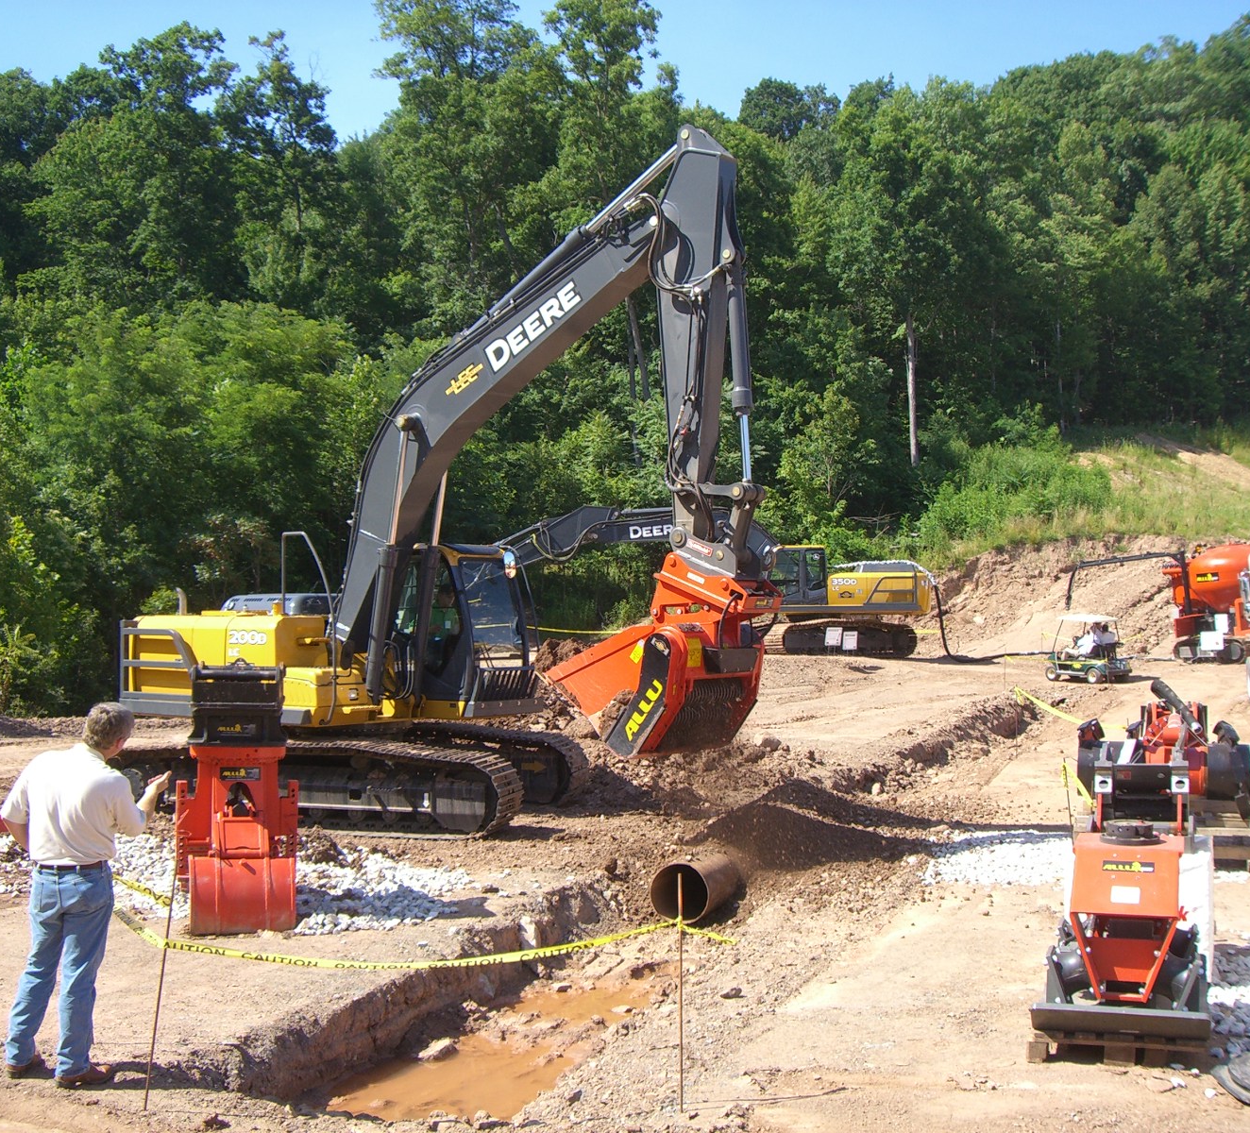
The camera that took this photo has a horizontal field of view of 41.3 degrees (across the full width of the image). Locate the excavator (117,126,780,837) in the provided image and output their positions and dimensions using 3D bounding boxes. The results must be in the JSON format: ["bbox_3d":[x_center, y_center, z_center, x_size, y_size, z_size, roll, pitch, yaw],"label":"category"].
[{"bbox_3d":[-1.906,-0.655,17.277,8.050,6.750,4.200,-1,-2,35],"label":"excavator"}]

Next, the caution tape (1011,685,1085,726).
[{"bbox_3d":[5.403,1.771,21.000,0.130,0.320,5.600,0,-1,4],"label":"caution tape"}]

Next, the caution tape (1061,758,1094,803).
[{"bbox_3d":[3.193,1.511,11.700,0.120,0.320,1.300,0,-1,7],"label":"caution tape"}]

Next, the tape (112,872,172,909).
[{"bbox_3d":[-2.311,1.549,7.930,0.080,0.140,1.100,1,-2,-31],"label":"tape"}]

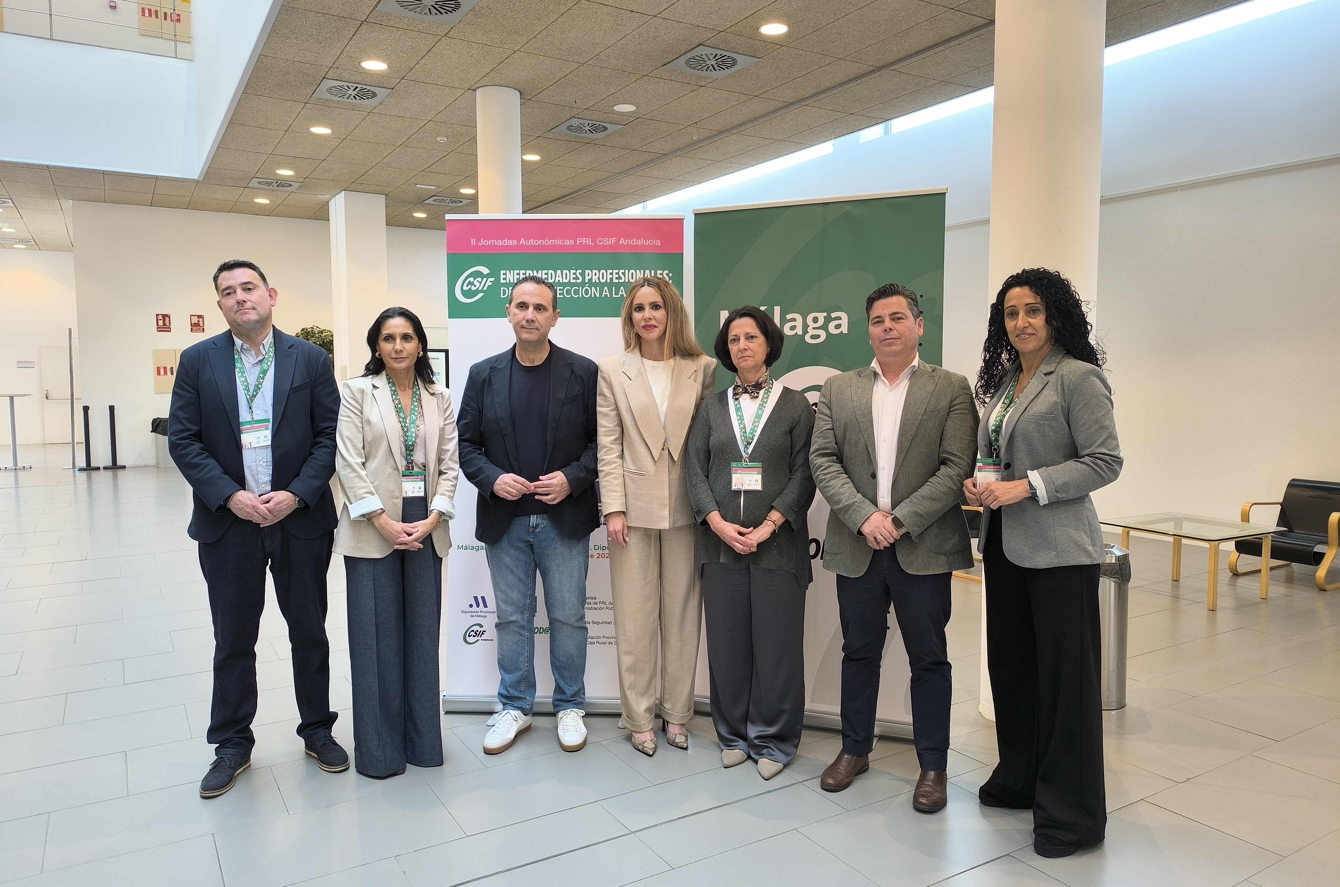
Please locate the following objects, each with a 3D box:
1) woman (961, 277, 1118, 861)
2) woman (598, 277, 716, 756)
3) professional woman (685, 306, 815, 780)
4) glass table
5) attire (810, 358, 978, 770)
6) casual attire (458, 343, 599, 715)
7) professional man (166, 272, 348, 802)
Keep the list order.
[{"bbox_3d":[1.158,0.340,2.759,0.380,1.741,0.470,-3,5,-36],"label":"woman"},{"bbox_3d":[-0.050,0.262,3.425,0.470,1.790,0.320,0,4,-8],"label":"woman"},{"bbox_3d":[0.299,0.338,3.247,0.490,1.665,0.330,1,4,10],"label":"professional woman"},{"bbox_3d":[3.414,0.769,5.843,0.833,0.444,0.819,-2,5,-31],"label":"glass table"},{"bbox_3d":[0.770,0.413,3.113,0.580,1.416,0.330,1,4,14],"label":"attire"},{"bbox_3d":[-0.551,0.350,3.514,0.540,1.481,0.310,0,4,-4],"label":"casual attire"},{"bbox_3d":[-1.406,0.276,3.088,0.580,1.804,0.380,-1,4,-19],"label":"professional man"}]

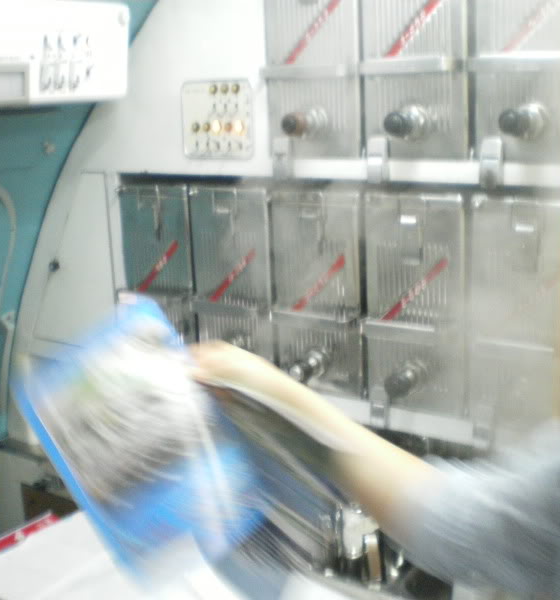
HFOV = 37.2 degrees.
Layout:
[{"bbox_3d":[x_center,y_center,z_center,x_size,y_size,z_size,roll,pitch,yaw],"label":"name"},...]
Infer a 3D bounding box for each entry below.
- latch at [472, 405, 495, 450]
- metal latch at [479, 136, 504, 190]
[{"bbox_3d":[0.346,0.217,1.415,0.029,0.070,0.022,7,18,31],"label":"latch"},{"bbox_3d":[0.329,-0.213,1.294,0.031,0.080,0.025,7,18,31],"label":"metal latch"}]

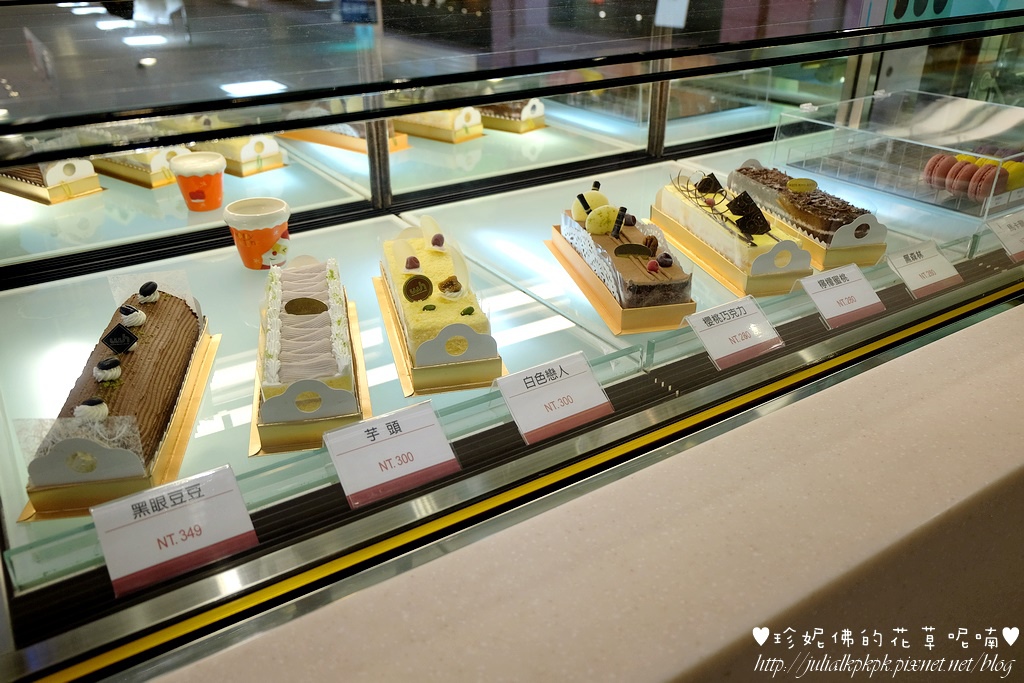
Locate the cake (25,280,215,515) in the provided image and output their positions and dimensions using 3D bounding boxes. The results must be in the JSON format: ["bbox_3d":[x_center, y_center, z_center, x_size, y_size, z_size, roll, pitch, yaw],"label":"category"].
[{"bbox_3d":[-0.315,0.029,0.636,0.083,0.063,0.256,-5,29,-10],"label":"cake"}]

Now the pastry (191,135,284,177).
[{"bbox_3d":[-0.512,-0.349,1.343,0.230,0.060,0.083,19,33,31],"label":"pastry"}]

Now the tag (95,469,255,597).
[{"bbox_3d":[-0.210,0.118,0.483,0.083,0.007,0.057,-17,68,-28],"label":"tag"}]

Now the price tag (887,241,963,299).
[{"bbox_3d":[0.443,-0.076,0.829,0.083,0.007,0.057,-17,69,-28],"label":"price tag"}]

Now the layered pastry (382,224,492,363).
[{"bbox_3d":[-0.081,-0.050,0.786,0.075,0.063,0.246,-7,29,-13],"label":"layered pastry"}]

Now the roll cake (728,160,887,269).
[{"bbox_3d":[0.369,-0.174,0.990,0.074,0.062,0.266,-6,27,-8],"label":"roll cake"}]

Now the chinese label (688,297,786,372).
[{"bbox_3d":[0.205,-0.008,0.708,0.083,0.007,0.057,-17,68,-28],"label":"chinese label"}]

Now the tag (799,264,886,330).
[{"bbox_3d":[0.330,-0.044,0.772,0.083,0.007,0.057,-17,69,-27],"label":"tag"}]

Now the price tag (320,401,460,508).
[{"bbox_3d":[-0.085,0.080,0.550,0.083,0.007,0.057,-16,67,-27],"label":"price tag"}]

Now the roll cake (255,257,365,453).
[{"bbox_3d":[-0.188,-0.004,0.707,0.083,0.058,0.256,-6,29,-13],"label":"roll cake"}]

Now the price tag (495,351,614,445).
[{"bbox_3d":[0.036,0.048,0.654,0.088,0.012,0.060,-16,68,-29],"label":"price tag"}]

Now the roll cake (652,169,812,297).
[{"bbox_3d":[0.271,-0.146,0.975,0.080,0.067,0.256,-7,29,-14],"label":"roll cake"}]

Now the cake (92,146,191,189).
[{"bbox_3d":[-0.667,-0.325,1.347,0.261,0.058,0.077,19,33,34],"label":"cake"}]

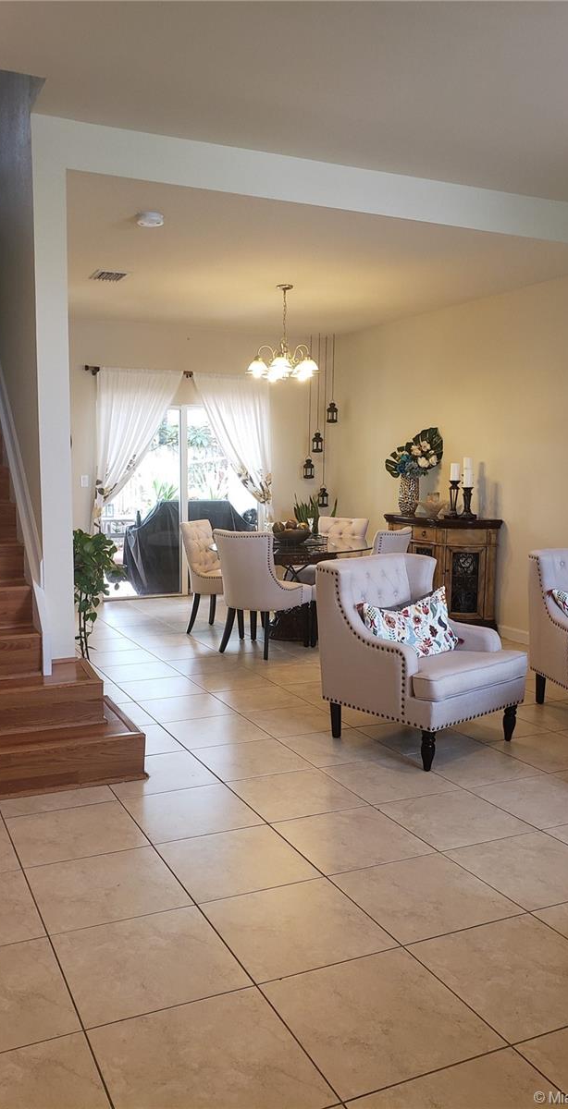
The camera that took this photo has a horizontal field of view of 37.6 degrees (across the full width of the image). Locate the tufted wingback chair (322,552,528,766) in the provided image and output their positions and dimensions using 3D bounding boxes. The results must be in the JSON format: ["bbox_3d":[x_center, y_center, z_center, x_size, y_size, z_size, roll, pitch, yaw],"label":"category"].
[{"bbox_3d":[0.698,0.490,4.241,0.750,0.905,0.775,-4,8,-41],"label":"tufted wingback chair"}]

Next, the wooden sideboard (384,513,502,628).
[{"bbox_3d":[1.298,0.151,7.461,0.430,0.965,1.440,-2,6,-25],"label":"wooden sideboard"}]

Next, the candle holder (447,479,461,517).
[{"bbox_3d":[1.468,-0.479,7.214,0.105,0.336,0.105,-2,6,-25],"label":"candle holder"}]

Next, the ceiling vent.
[{"bbox_3d":[-1.339,-2.131,6.407,0.250,0.025,0.340,-2,6,-25],"label":"ceiling vent"}]

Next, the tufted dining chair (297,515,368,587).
[{"bbox_3d":[0.396,0.153,7.520,0.540,0.930,0.630,4,7,30],"label":"tufted dining chair"}]

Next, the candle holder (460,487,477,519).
[{"bbox_3d":[1.563,-0.434,7.014,0.115,0.254,0.115,-2,6,-26],"label":"candle holder"}]

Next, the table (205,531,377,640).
[{"bbox_3d":[0.039,0.293,6.952,1.340,0.760,1.340,0,6,0],"label":"table"}]

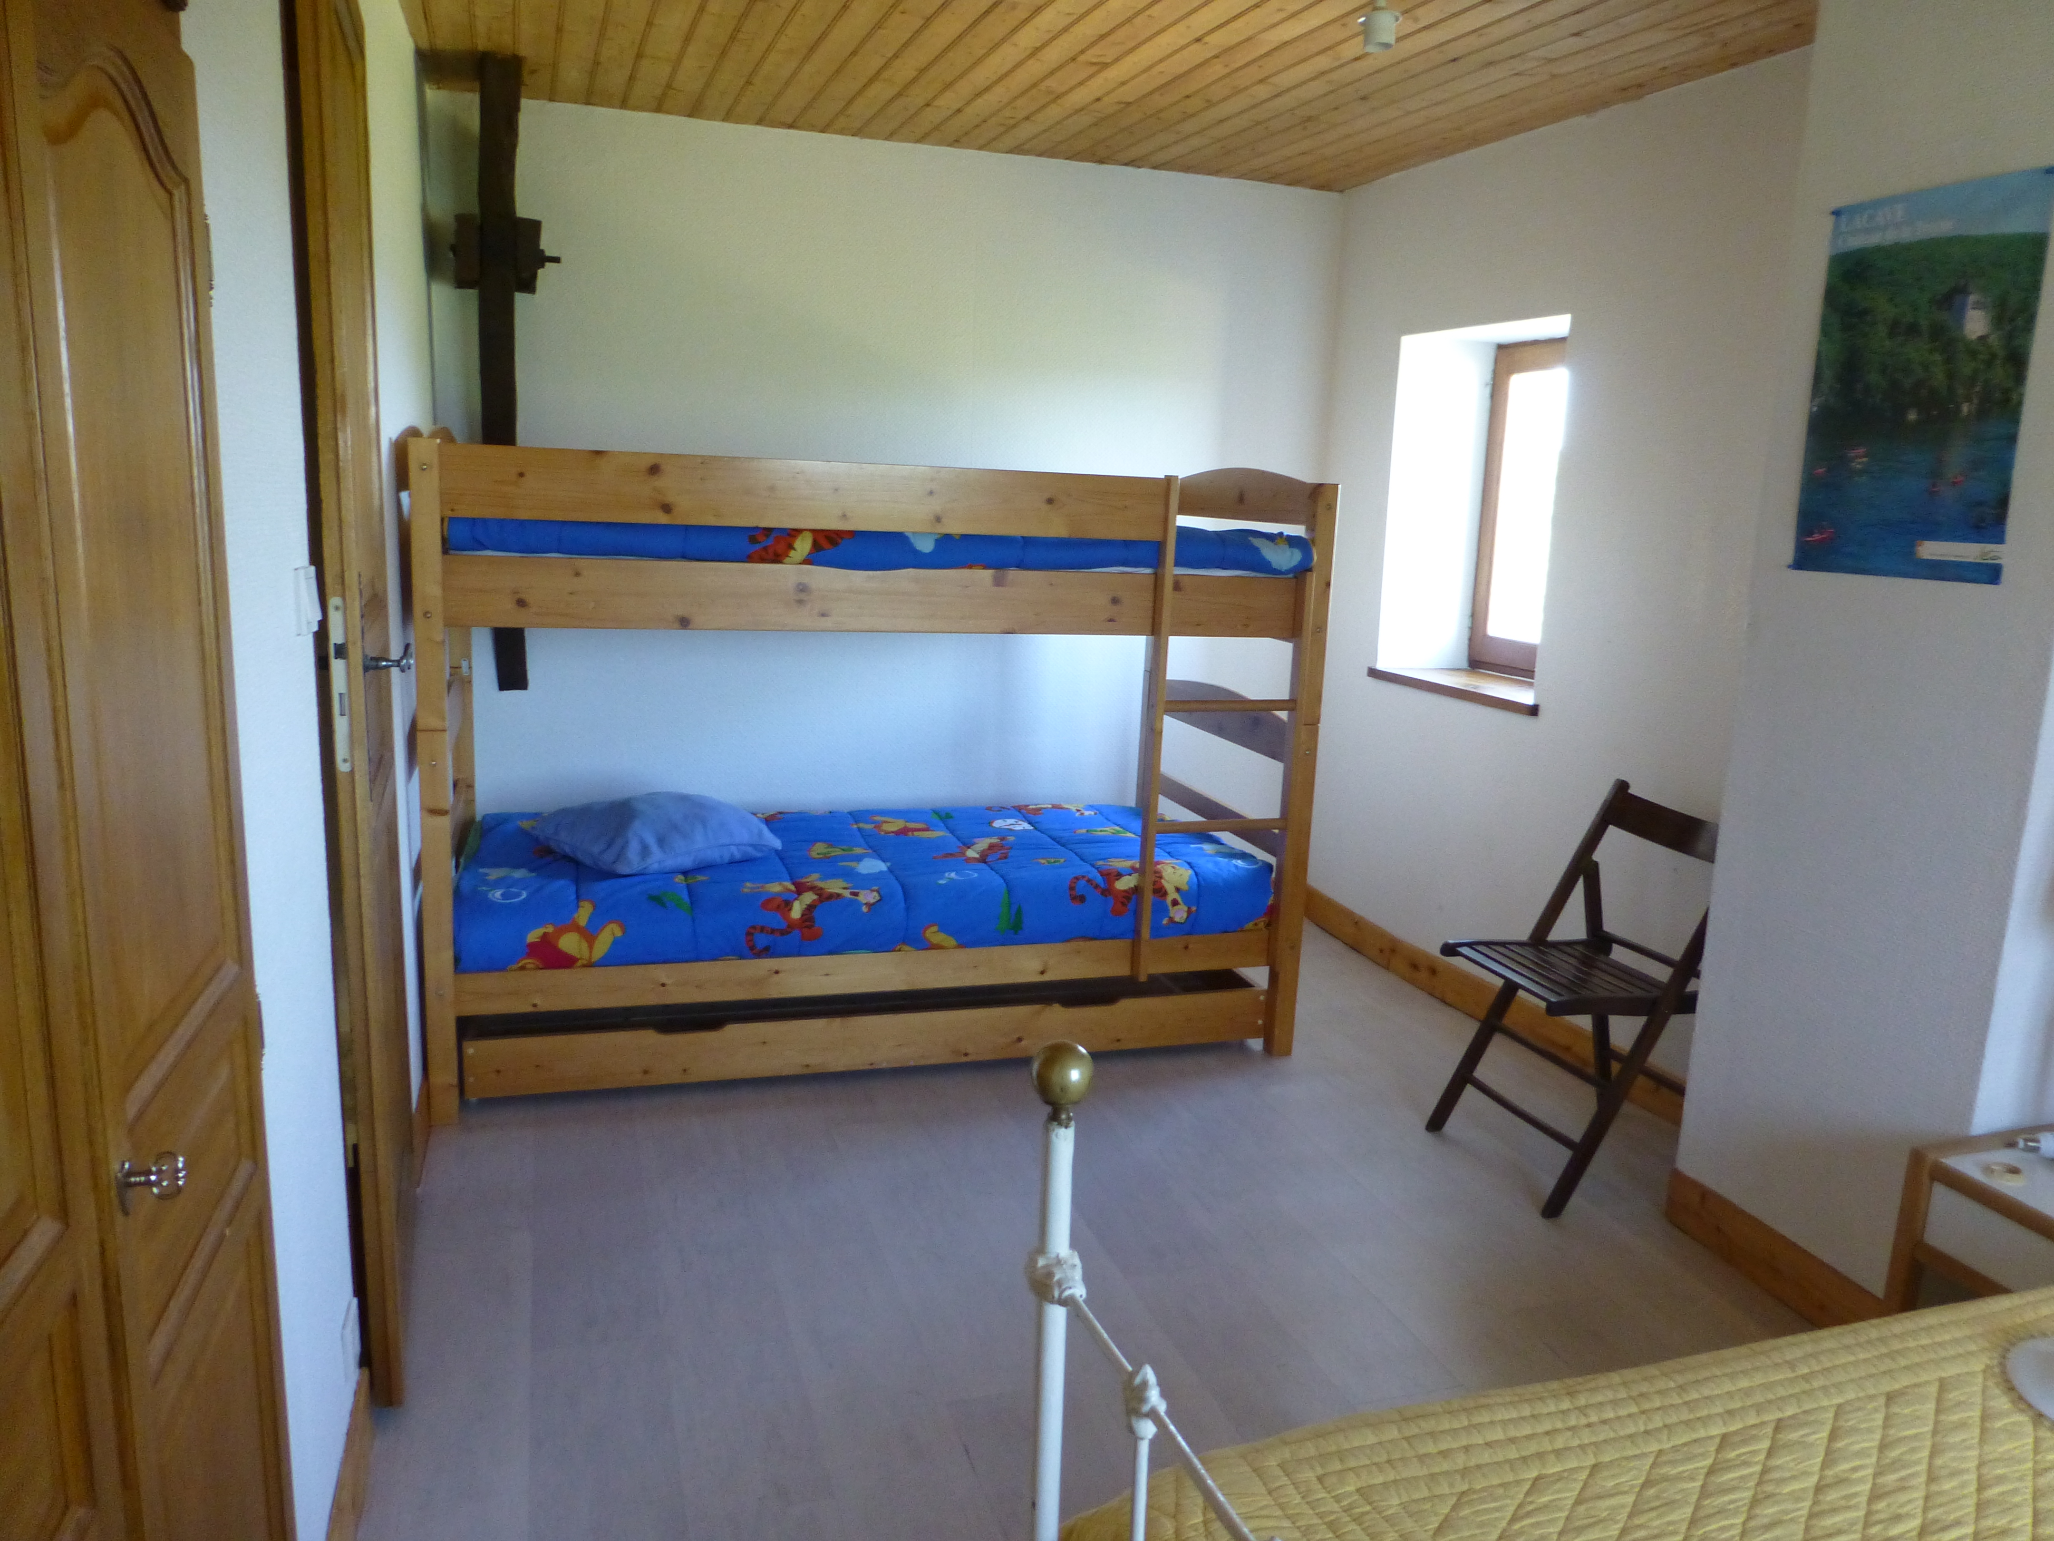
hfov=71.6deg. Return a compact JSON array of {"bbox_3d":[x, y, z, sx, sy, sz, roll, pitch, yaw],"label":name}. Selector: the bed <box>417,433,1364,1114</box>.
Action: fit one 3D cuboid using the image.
[{"bbox_3d":[-0.402,-0.072,3.571,1.980,1.421,1.010,-1,11,-18],"label":"bed"}]

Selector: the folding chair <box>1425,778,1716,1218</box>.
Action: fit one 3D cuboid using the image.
[{"bbox_3d":[1.159,0.445,2.940,0.505,0.782,0.426,-1,11,-18],"label":"folding chair"}]

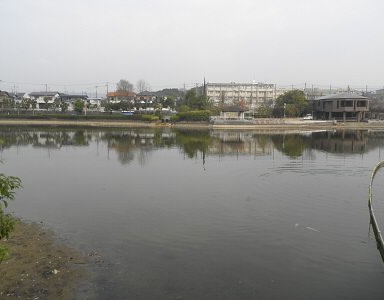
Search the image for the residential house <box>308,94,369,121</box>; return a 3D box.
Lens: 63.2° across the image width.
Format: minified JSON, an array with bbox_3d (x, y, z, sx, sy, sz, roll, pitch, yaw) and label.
[{"bbox_3d":[40.569,-12.066,88.205,14.000,7.730,11.500,1,6,8],"label":"residential house"}]

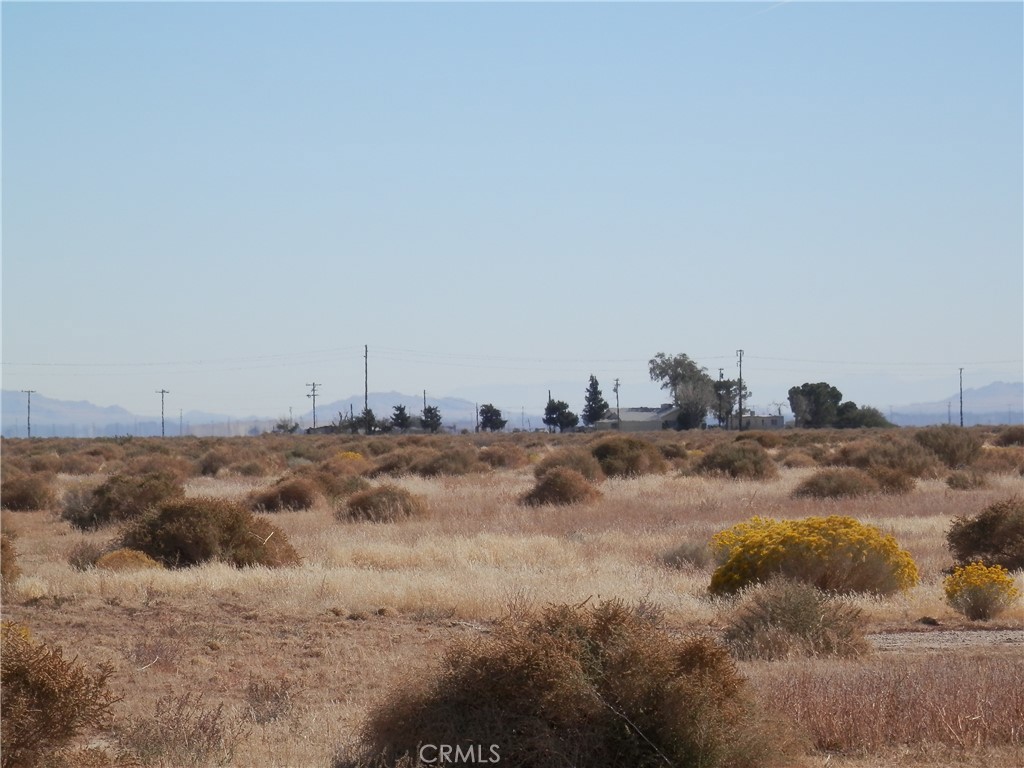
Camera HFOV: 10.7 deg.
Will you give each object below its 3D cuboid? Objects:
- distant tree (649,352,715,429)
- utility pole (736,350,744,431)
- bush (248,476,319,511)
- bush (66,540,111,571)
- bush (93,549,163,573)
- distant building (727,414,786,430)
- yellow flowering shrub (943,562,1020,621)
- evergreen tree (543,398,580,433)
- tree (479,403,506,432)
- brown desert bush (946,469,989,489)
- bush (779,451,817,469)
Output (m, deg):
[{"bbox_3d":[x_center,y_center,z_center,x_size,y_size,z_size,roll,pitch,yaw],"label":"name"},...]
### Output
[{"bbox_3d":[29.424,1.389,950.000,11.457,13.714,10.311,-1,0,0],"label":"distant tree"},{"bbox_3d":[32.150,1.126,770.000,1.130,11.680,0.450,-1,0,0],"label":"utility pole"},{"bbox_3d":[-4.384,2.120,105.000,1.340,0.690,1.300,-1,0,0],"label":"bush"},{"bbox_3d":[-4.875,1.986,63.000,0.507,0.368,0.481,-1,0,0],"label":"bush"},{"bbox_3d":[-4.328,2.000,62.000,0.782,0.295,0.650,-1,0,0],"label":"bush"},{"bbox_3d":[39.396,6.392,880.000,8.900,2.814,7.000,-1,0,9],"label":"distant building"},{"bbox_3d":[3.886,1.718,45.300,0.646,0.480,0.613,-1,0,0],"label":"yellow flowering shrub"},{"bbox_3d":[8.166,5.337,902.812,6.249,5.871,5.624,0,0,0],"label":"evergreen tree"},{"bbox_3d":[-3.029,5.436,850.000,4.349,4.504,4.200,-1,0,0],"label":"tree"},{"bbox_3d":[9.705,2.051,116.863,0.936,0.492,0.843,0,0,0],"label":"brown desert bush"},{"bbox_3d":[9.167,2.430,175.104,1.148,0.603,1.034,0,0,0],"label":"bush"}]

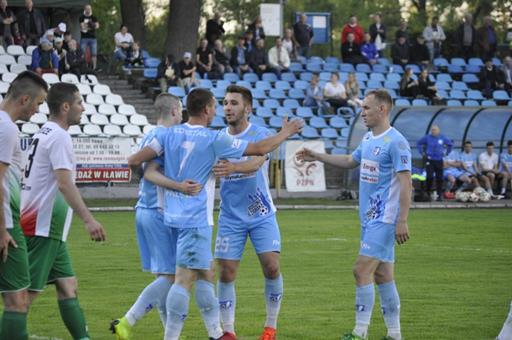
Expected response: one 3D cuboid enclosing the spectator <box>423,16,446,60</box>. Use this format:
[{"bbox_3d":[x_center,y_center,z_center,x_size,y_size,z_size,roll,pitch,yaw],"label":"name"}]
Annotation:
[{"bbox_3d":[4.879,-3.321,72.600,0.600,1.750,0.400,0,1,-8],"label":"spectator"}]

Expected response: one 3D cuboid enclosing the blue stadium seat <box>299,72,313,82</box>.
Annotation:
[{"bbox_3d":[1.380,-2.361,69.175,0.420,0.330,0.410,0,1,-13],"label":"blue stadium seat"}]

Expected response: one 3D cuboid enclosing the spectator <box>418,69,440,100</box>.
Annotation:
[{"bbox_3d":[4.554,-2.046,69.724,0.550,1.200,0.750,0,1,-30],"label":"spectator"}]

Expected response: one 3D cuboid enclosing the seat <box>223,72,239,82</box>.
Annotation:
[{"bbox_3d":[-0.626,-2.366,68.690,0.430,0.310,0.410,0,1,-21],"label":"seat"}]

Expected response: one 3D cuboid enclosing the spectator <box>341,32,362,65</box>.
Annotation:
[{"bbox_3d":[2.629,-3.083,72.351,0.550,1.270,0.750,0,1,-20],"label":"spectator"}]

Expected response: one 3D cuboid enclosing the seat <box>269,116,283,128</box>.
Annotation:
[{"bbox_3d":[0.552,-1.161,65.180,0.430,0.310,0.410,0,1,-21],"label":"seat"}]

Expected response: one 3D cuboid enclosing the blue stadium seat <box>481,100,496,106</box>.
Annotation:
[{"bbox_3d":[6.053,-1.666,68.920,0.430,0.310,0.410,0,1,-21],"label":"blue stadium seat"}]

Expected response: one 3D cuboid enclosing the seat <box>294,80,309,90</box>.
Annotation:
[{"bbox_3d":[1.175,-2.144,68.600,0.430,0.310,0.400,0,1,-15],"label":"seat"}]

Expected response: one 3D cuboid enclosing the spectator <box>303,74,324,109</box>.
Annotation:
[{"bbox_3d":[1.501,-1.879,67.000,0.520,1.200,0.750,0,1,-28],"label":"spectator"}]

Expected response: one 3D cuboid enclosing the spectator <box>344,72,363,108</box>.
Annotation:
[{"bbox_3d":[2.445,-1.888,67.300,0.500,1.180,0.720,0,1,-28],"label":"spectator"}]

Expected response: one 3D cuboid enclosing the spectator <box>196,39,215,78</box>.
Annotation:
[{"bbox_3d":[-1.335,-2.821,70.238,0.500,1.270,0.750,0,1,-18],"label":"spectator"}]

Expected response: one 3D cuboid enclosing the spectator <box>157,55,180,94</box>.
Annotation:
[{"bbox_3d":[-2.219,-2.339,67.369,0.530,1.130,0.700,0,1,-10],"label":"spectator"}]

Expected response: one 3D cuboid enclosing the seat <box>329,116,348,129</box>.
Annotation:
[{"bbox_3d":[2.043,-1.169,65.770,0.430,0.310,0.410,0,1,-21],"label":"seat"}]

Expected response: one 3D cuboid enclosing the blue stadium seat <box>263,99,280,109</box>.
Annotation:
[{"bbox_3d":[0.402,-1.630,66.710,0.430,0.310,0.410,0,1,-21],"label":"blue stadium seat"}]

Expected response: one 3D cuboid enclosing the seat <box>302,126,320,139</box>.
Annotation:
[{"bbox_3d":[1.344,-0.921,65.744,0.420,0.290,0.400,0,1,-18],"label":"seat"}]

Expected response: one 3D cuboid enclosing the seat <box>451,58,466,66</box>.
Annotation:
[{"bbox_3d":[5.459,-2.852,71.600,0.430,0.310,0.400,0,1,-15],"label":"seat"}]

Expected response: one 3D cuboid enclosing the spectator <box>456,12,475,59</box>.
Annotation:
[{"bbox_3d":[5.774,-3.411,72.513,0.550,1.750,0.360,0,1,-12],"label":"spectator"}]

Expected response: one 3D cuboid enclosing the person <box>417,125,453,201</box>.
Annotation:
[{"bbox_3d":[4.166,-0.168,62.000,0.790,1.770,0.380,0,1,-2],"label":"person"}]

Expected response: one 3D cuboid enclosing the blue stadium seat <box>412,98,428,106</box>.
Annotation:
[{"bbox_3d":[4.197,-1.634,67.770,0.420,0.330,0.410,0,1,-13],"label":"blue stadium seat"}]

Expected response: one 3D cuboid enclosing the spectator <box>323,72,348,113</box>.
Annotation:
[{"bbox_3d":[2.054,-1.874,68.199,0.600,1.250,0.780,0,1,-20],"label":"spectator"}]

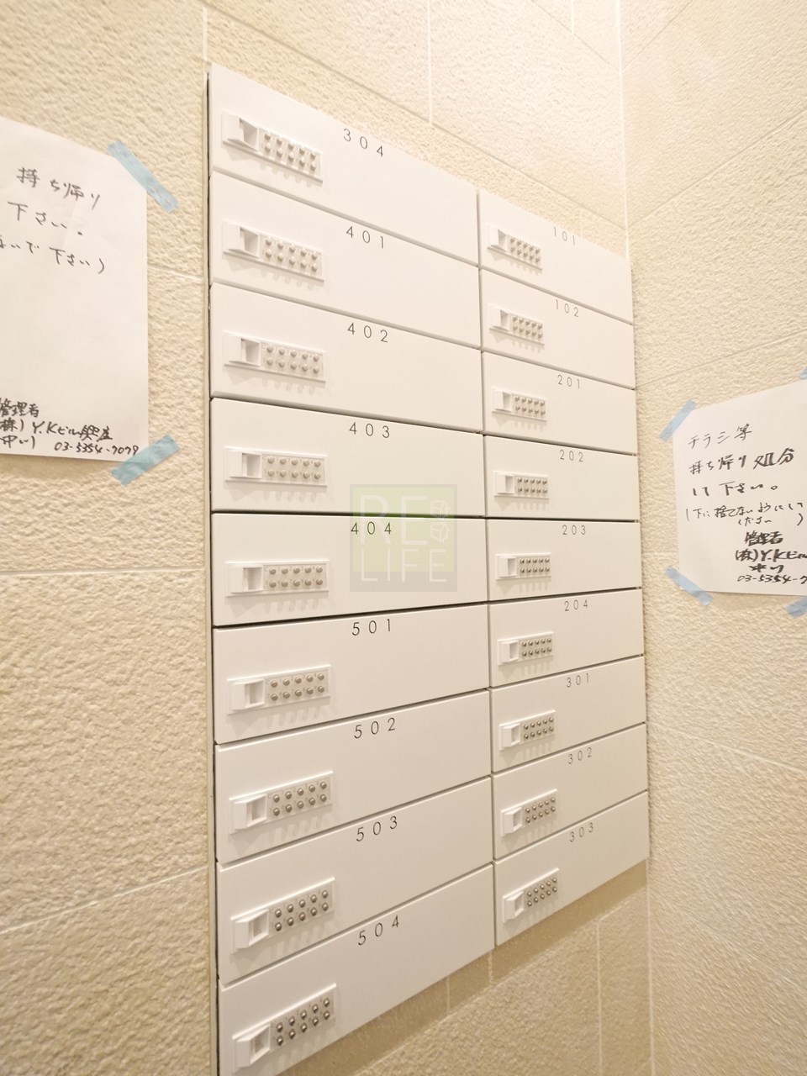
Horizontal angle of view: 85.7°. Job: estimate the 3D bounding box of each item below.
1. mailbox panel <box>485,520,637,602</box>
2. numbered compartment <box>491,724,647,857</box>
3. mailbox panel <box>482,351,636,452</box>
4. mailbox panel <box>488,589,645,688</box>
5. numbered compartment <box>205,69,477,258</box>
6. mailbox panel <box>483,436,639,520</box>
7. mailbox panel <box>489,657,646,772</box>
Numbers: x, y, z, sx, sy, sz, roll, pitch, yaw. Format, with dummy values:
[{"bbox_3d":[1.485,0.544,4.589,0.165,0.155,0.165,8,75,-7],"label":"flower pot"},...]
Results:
[{"bbox_3d":[0.273,0.032,0.717,0.353,0.115,0.040,0,-2,-29],"label":"mailbox panel"},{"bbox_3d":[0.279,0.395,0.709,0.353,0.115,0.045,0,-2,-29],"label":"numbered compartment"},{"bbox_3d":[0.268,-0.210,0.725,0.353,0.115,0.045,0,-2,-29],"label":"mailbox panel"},{"bbox_3d":[0.276,0.152,0.714,0.353,0.115,0.040,0,-2,-29],"label":"mailbox panel"},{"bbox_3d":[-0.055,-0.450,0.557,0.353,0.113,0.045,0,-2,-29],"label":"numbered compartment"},{"bbox_3d":[0.270,-0.089,0.722,0.353,0.115,0.045,0,-2,-29],"label":"mailbox panel"},{"bbox_3d":[0.278,0.273,0.710,0.353,0.115,0.040,0,-2,-29],"label":"mailbox panel"}]

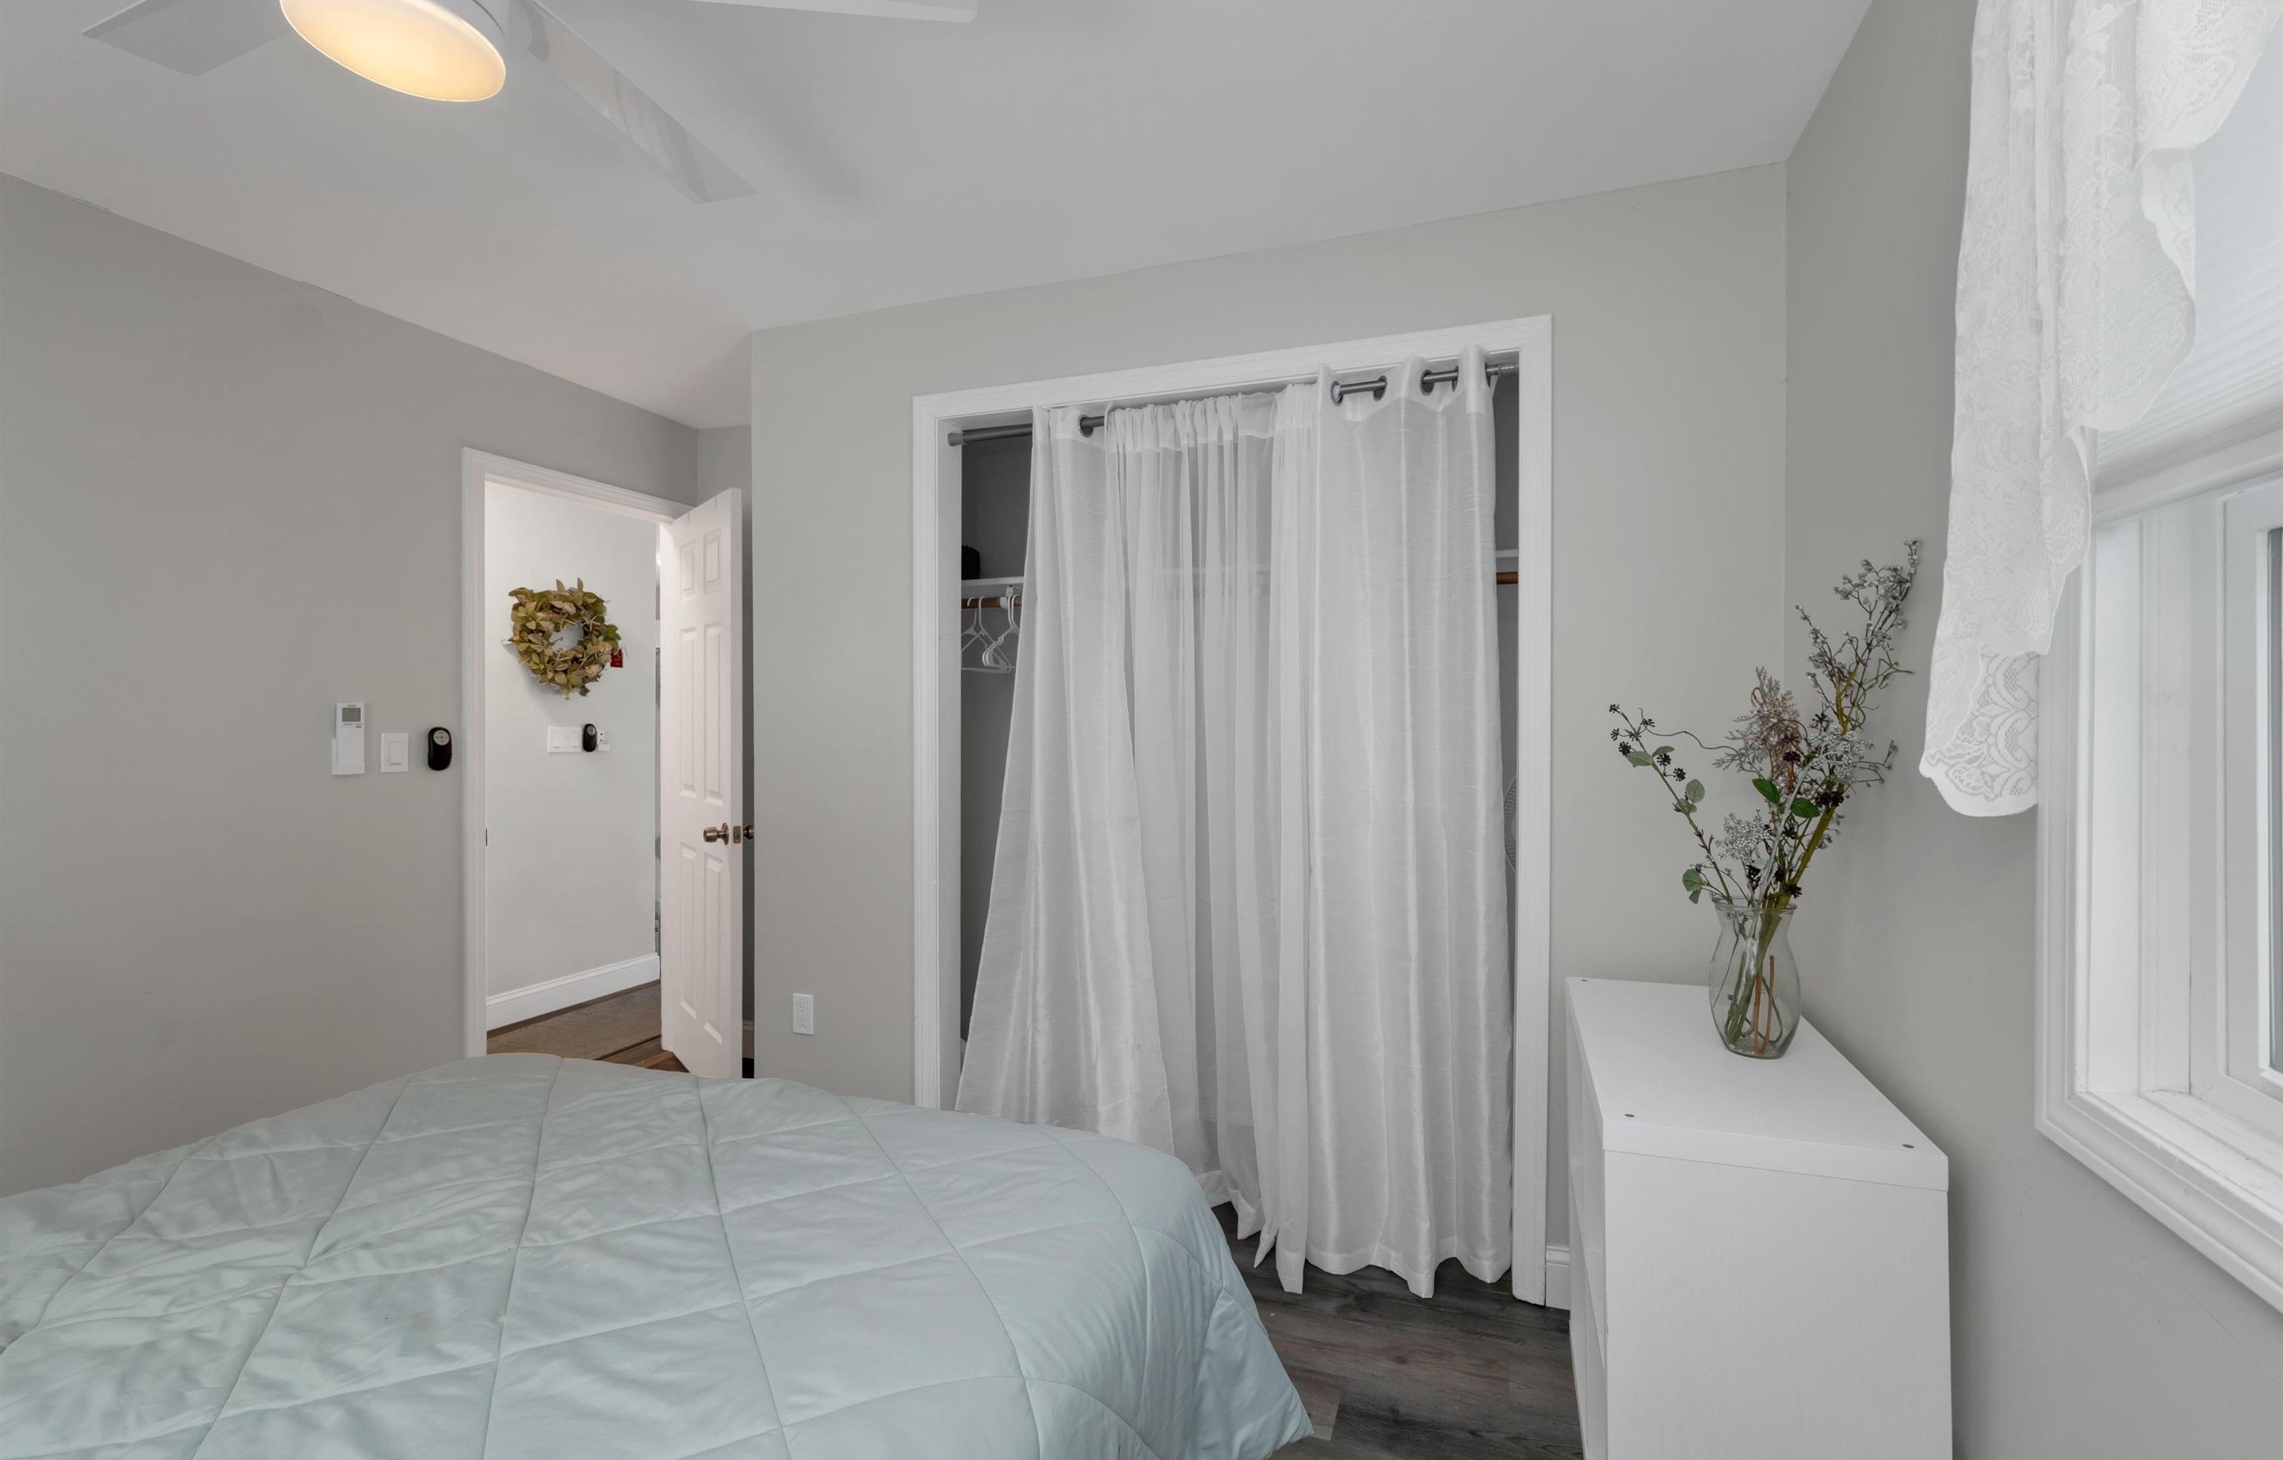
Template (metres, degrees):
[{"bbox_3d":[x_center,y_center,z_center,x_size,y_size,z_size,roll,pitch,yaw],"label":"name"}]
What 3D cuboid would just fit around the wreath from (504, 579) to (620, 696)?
[{"bbox_3d":[-2.500,-0.401,3.840,0.140,0.480,0.420,0,0,23],"label":"wreath"}]

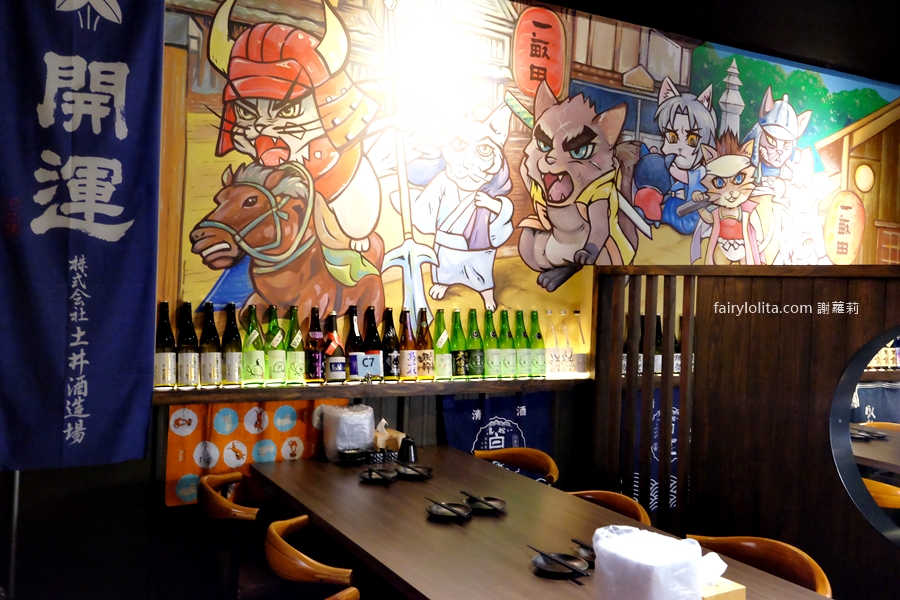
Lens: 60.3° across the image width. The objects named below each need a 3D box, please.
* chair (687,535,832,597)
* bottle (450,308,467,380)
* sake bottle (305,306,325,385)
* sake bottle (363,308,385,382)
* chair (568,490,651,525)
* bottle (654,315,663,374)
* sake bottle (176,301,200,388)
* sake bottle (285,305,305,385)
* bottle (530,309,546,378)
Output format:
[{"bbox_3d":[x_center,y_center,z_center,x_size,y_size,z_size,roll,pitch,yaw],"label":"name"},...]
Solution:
[{"bbox_3d":[0.737,1.060,2.068,0.500,0.750,0.550,2,1,-31],"label":"chair"},{"bbox_3d":[0.033,0.190,3.303,0.075,0.303,0.075,0,-3,0],"label":"bottle"},{"bbox_3d":[-0.518,0.171,2.984,0.078,0.294,0.078,2,-8,-31],"label":"sake bottle"},{"bbox_3d":[-0.309,0.176,3.109,0.078,0.299,0.078,-2,-7,0],"label":"sake bottle"},{"bbox_3d":[0.286,0.999,2.448,0.520,0.760,0.540,2,1,-31],"label":"chair"},{"bbox_3d":[1.054,0.218,3.895,0.074,0.316,0.074,1,-7,-27],"label":"bottle"},{"bbox_3d":[-0.926,0.156,2.741,0.078,0.298,0.078,2,-8,-31],"label":"sake bottle"},{"bbox_3d":[-0.609,0.178,3.053,0.073,0.309,0.073,1,-7,-27],"label":"sake bottle"},{"bbox_3d":[0.405,0.204,3.568,0.073,0.308,0.073,-2,-7,0],"label":"bottle"}]

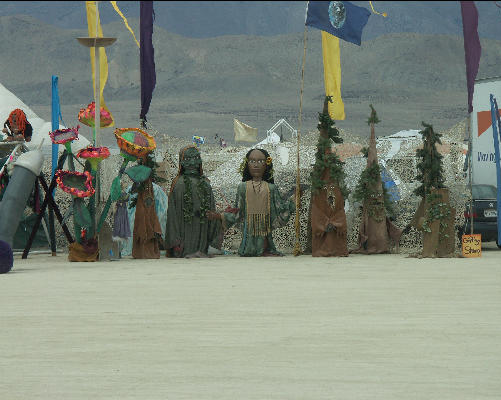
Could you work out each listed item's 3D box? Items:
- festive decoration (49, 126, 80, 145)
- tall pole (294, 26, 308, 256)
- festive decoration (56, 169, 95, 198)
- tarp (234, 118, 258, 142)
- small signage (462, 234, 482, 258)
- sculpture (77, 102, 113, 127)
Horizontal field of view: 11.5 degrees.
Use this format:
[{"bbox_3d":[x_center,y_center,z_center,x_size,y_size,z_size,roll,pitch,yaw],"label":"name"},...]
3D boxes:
[{"bbox_3d":[-3.473,-1.204,46.300,0.588,0.336,0.480,0,1,0],"label":"festive decoration"},{"bbox_3d":[1.025,-1.393,48.300,0.070,4.987,0.070,2,1,0],"label":"tall pole"},{"bbox_3d":[-3.268,-0.288,46.100,0.734,0.521,0.500,0,1,0],"label":"festive decoration"},{"bbox_3d":[-0.116,-2.018,72.000,0.700,0.680,0.150,0,1,0],"label":"tarp"},{"bbox_3d":[4.285,0.892,47.900,0.371,0.456,0.040,0,1,0],"label":"small signage"},{"bbox_3d":[-2.879,-1.591,46.300,0.654,0.504,0.580,0,1,0],"label":"sculpture"}]

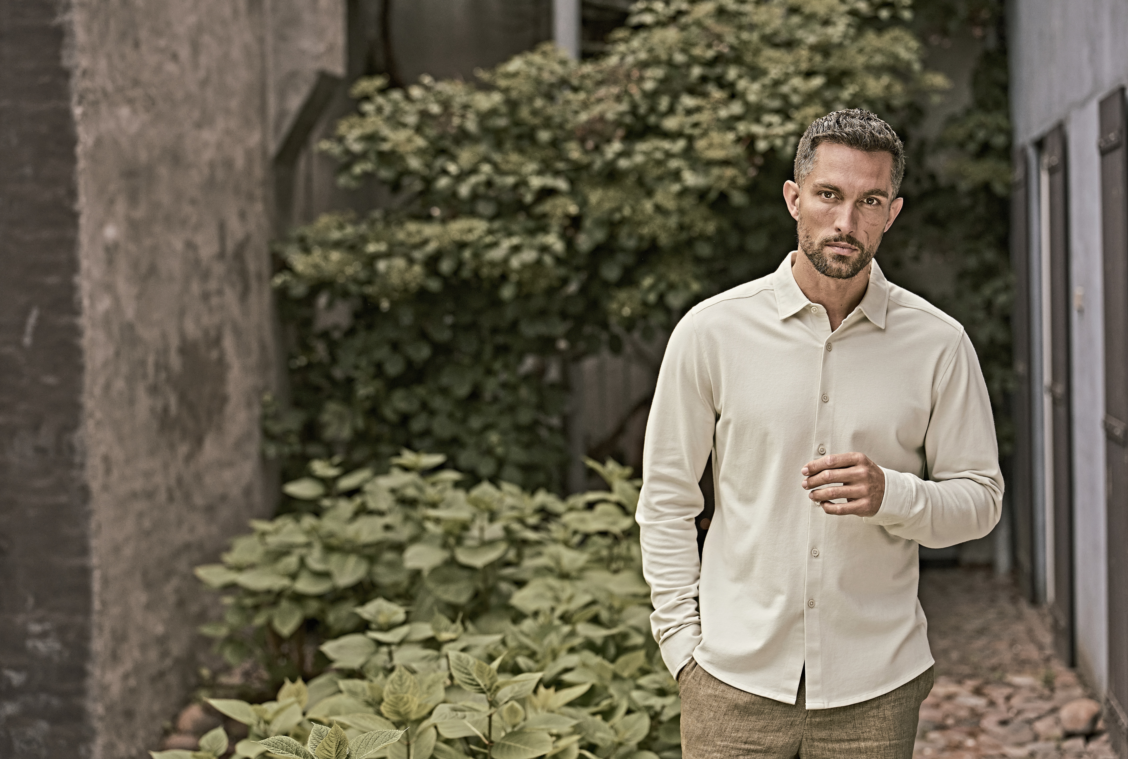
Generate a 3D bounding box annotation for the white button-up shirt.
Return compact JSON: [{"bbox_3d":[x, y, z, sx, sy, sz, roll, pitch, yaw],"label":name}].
[{"bbox_3d":[0.388,0.154,3.420,0.555,0.690,0.340,2,2,6],"label":"white button-up shirt"}]

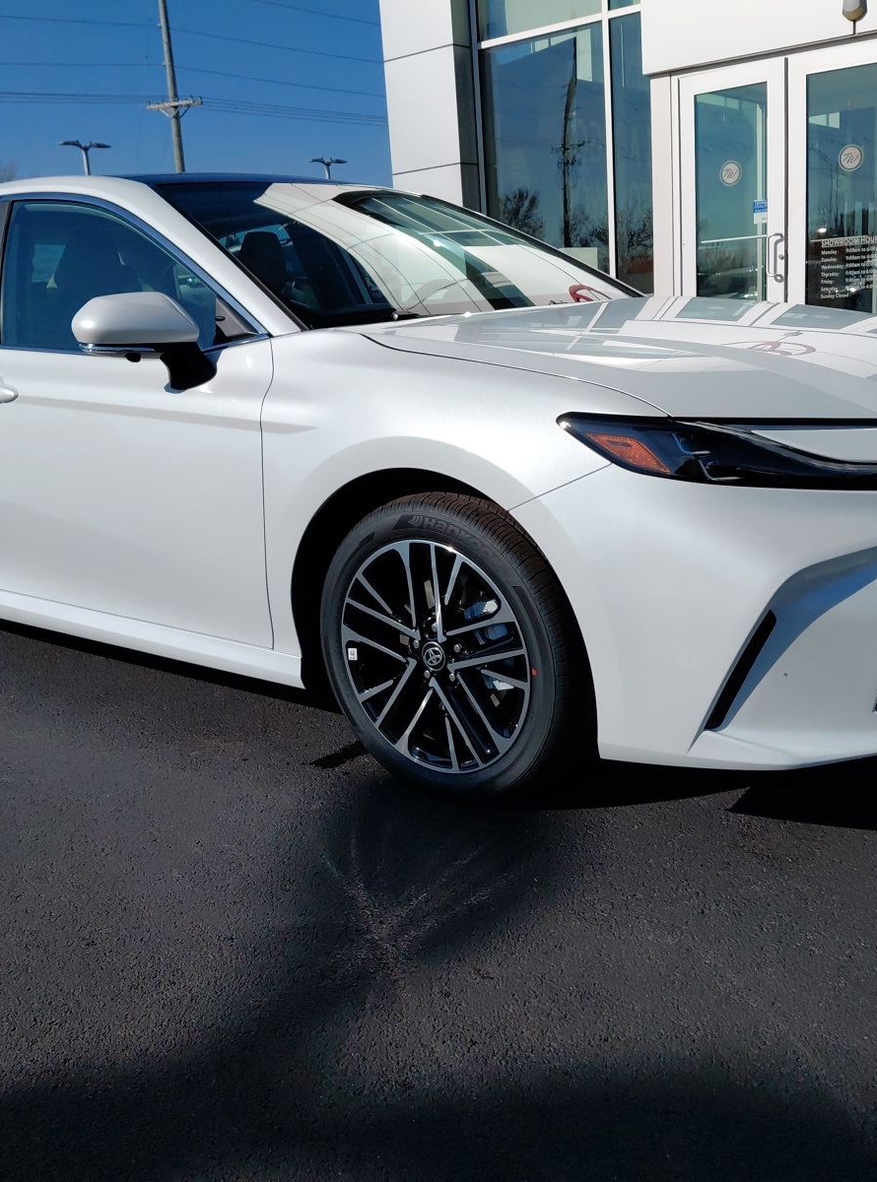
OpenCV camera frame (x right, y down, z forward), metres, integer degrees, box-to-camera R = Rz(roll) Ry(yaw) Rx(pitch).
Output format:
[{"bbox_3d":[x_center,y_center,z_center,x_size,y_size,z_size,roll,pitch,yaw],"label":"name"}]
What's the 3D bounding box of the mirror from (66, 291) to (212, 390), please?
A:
[{"bbox_3d":[-0.676,-0.576,2.651,0.210,0.215,0.245,8,17,38],"label":"mirror"}]

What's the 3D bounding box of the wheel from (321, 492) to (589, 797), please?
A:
[{"bbox_3d":[0.045,0.111,2.445,0.665,0.655,0.235,8,17,38],"label":"wheel"}]

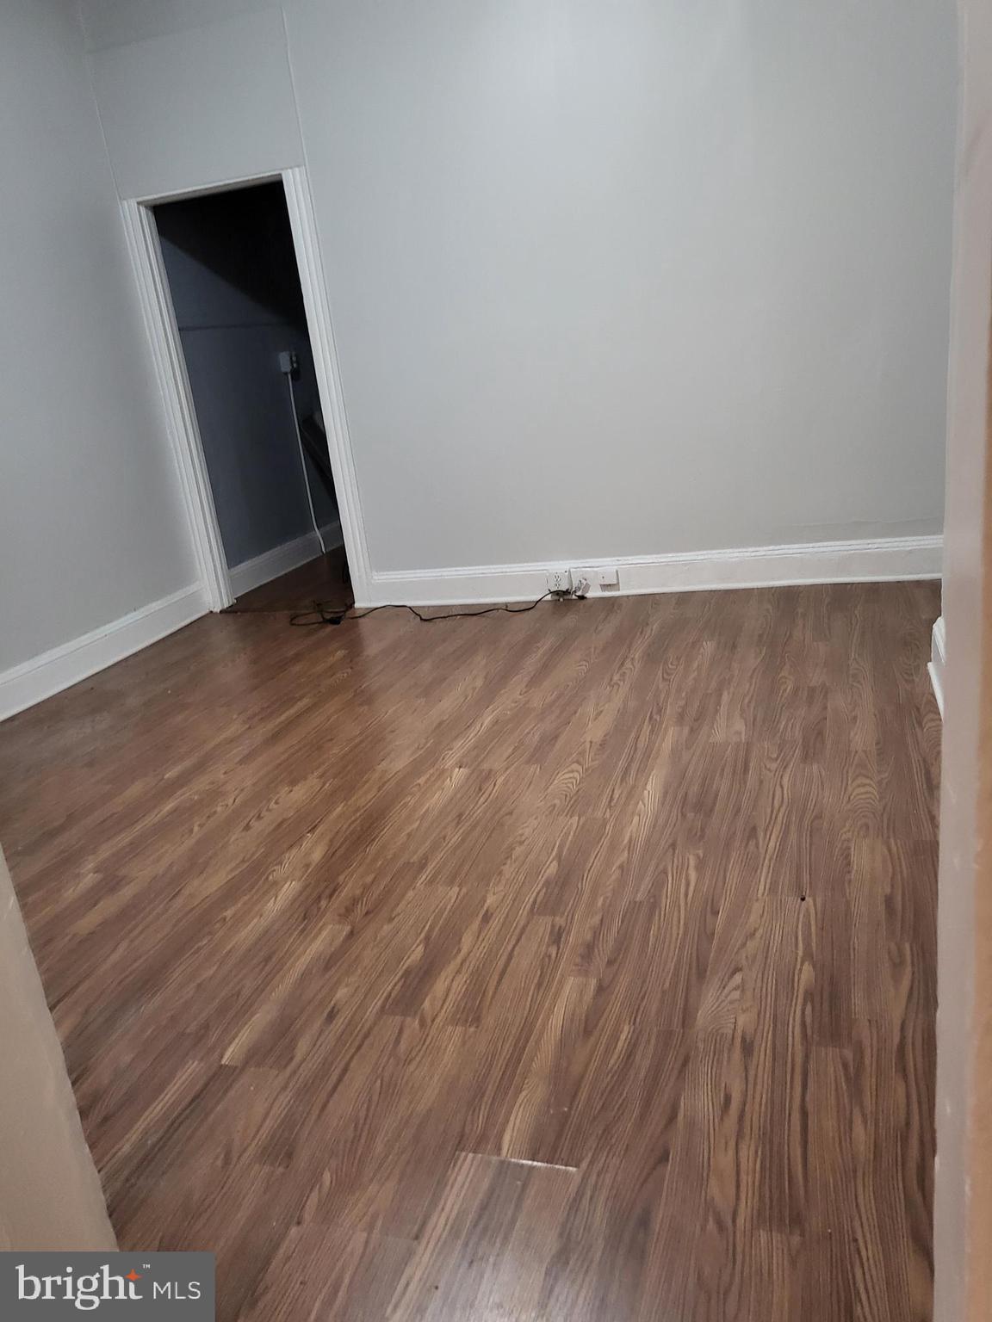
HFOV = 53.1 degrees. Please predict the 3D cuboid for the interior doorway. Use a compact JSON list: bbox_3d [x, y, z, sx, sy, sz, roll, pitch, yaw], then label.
[{"bbox_3d":[-1.216,-1.261,5.011,0.790,2.056,0.160,-2,18,18],"label":"interior doorway"}]

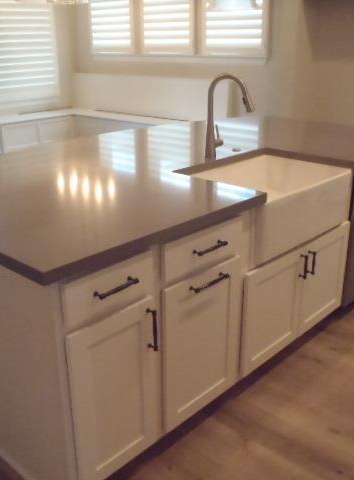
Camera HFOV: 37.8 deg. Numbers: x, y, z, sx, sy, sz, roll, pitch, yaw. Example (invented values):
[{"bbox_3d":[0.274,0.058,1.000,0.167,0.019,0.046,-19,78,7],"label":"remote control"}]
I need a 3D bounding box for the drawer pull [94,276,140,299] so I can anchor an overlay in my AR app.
[{"bbox_3d":[-0.171,0.139,1.505,0.036,0.017,0.144,17,27,41],"label":"drawer pull"}]

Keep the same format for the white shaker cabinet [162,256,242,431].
[{"bbox_3d":[-0.107,0.306,2.118,0.598,0.553,0.441,17,27,41],"label":"white shaker cabinet"}]

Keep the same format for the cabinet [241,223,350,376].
[{"bbox_3d":[0.356,0.171,2.586,0.598,0.472,0.891,17,27,41],"label":"cabinet"}]

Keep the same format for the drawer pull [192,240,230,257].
[{"bbox_3d":[0.123,0.028,1.793,0.036,0.016,0.147,17,27,41],"label":"drawer pull"}]

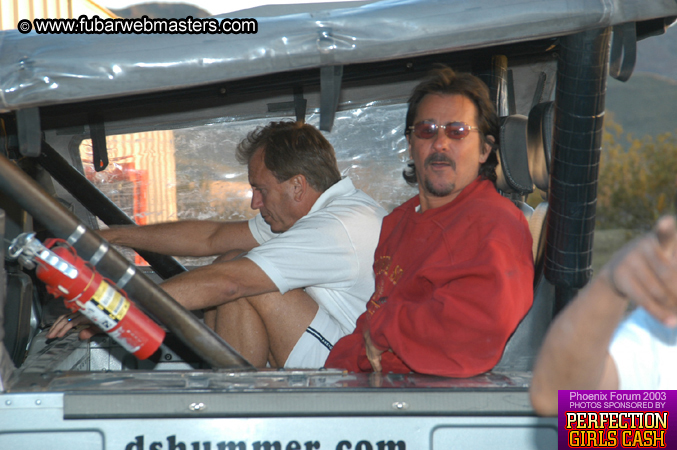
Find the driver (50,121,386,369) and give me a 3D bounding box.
[{"bbox_3d":[-0.265,0.195,5.380,0.760,0.880,0.550,0,3,-9],"label":"driver"}]

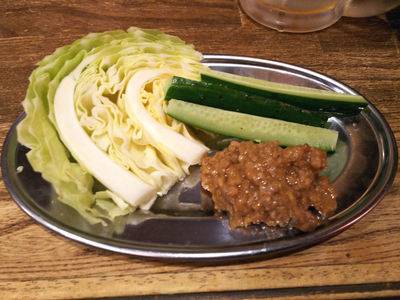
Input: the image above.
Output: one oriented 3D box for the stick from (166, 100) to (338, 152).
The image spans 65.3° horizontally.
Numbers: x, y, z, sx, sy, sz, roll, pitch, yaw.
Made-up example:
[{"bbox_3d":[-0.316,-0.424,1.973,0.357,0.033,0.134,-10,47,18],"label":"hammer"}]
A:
[{"bbox_3d":[0.029,-0.016,0.191,0.101,0.015,0.016,12,51,10],"label":"stick"}]

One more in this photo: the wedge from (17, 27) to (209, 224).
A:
[{"bbox_3d":[-0.044,-0.024,0.173,0.100,0.052,0.096,37,59,27],"label":"wedge"}]

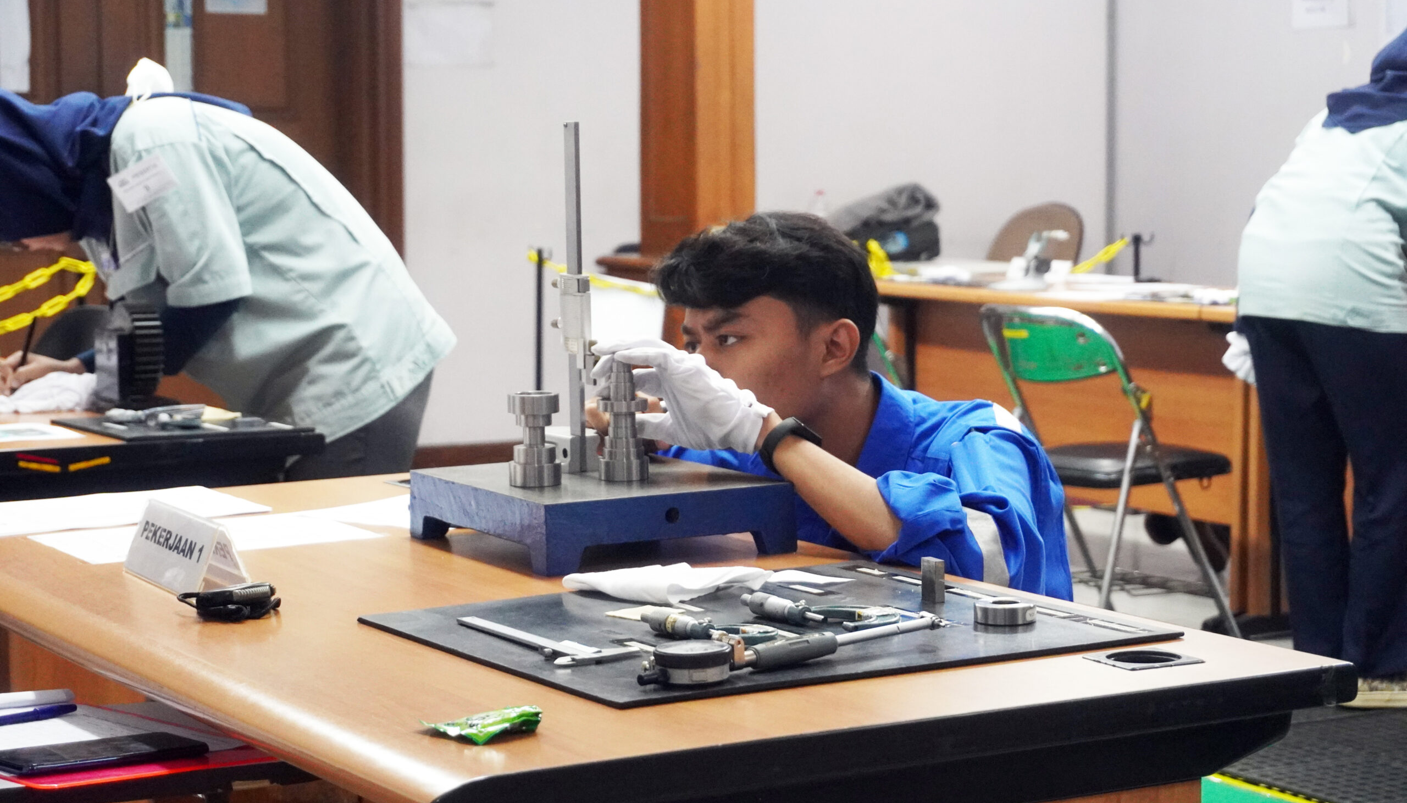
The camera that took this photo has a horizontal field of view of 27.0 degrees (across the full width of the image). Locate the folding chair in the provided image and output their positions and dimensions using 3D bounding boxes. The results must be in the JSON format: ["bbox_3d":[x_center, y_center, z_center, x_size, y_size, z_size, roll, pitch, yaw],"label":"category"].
[{"bbox_3d":[0.891,0.146,6.566,0.490,0.756,0.450,-4,7,-36],"label":"folding chair"}]

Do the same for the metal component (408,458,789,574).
[{"bbox_3d":[-0.100,0.104,2.816,0.260,0.066,0.305,-4,7,-29],"label":"metal component"}]

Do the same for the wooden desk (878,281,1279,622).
[{"bbox_3d":[1.142,0.085,7.255,0.740,0.740,1.500,-4,7,-33],"label":"wooden desk"}]

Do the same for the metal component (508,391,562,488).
[{"bbox_3d":[-0.157,0.036,2.752,0.047,0.084,0.047,-1,6,0],"label":"metal component"}]

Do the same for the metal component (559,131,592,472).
[{"bbox_3d":[-0.124,-0.103,2.836,0.019,0.342,0.031,-4,7,-29],"label":"metal component"}]

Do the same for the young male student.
[{"bbox_3d":[0.169,0.351,3.013,0.660,1.050,0.520,-3,6,-24],"label":"young male student"}]

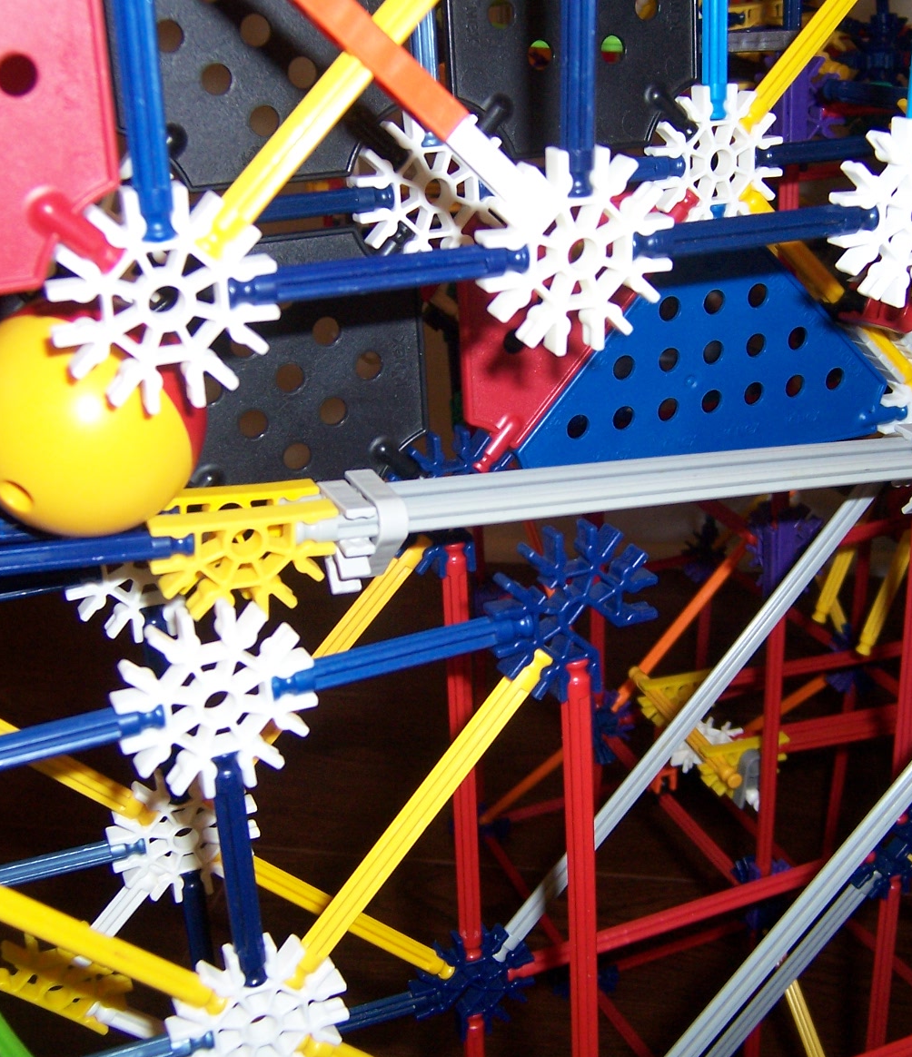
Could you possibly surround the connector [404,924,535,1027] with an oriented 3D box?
[{"bbox_3d":[0.005,0.132,0.390,0.037,0.037,0.006,-11,25,-20],"label":"connector"}]

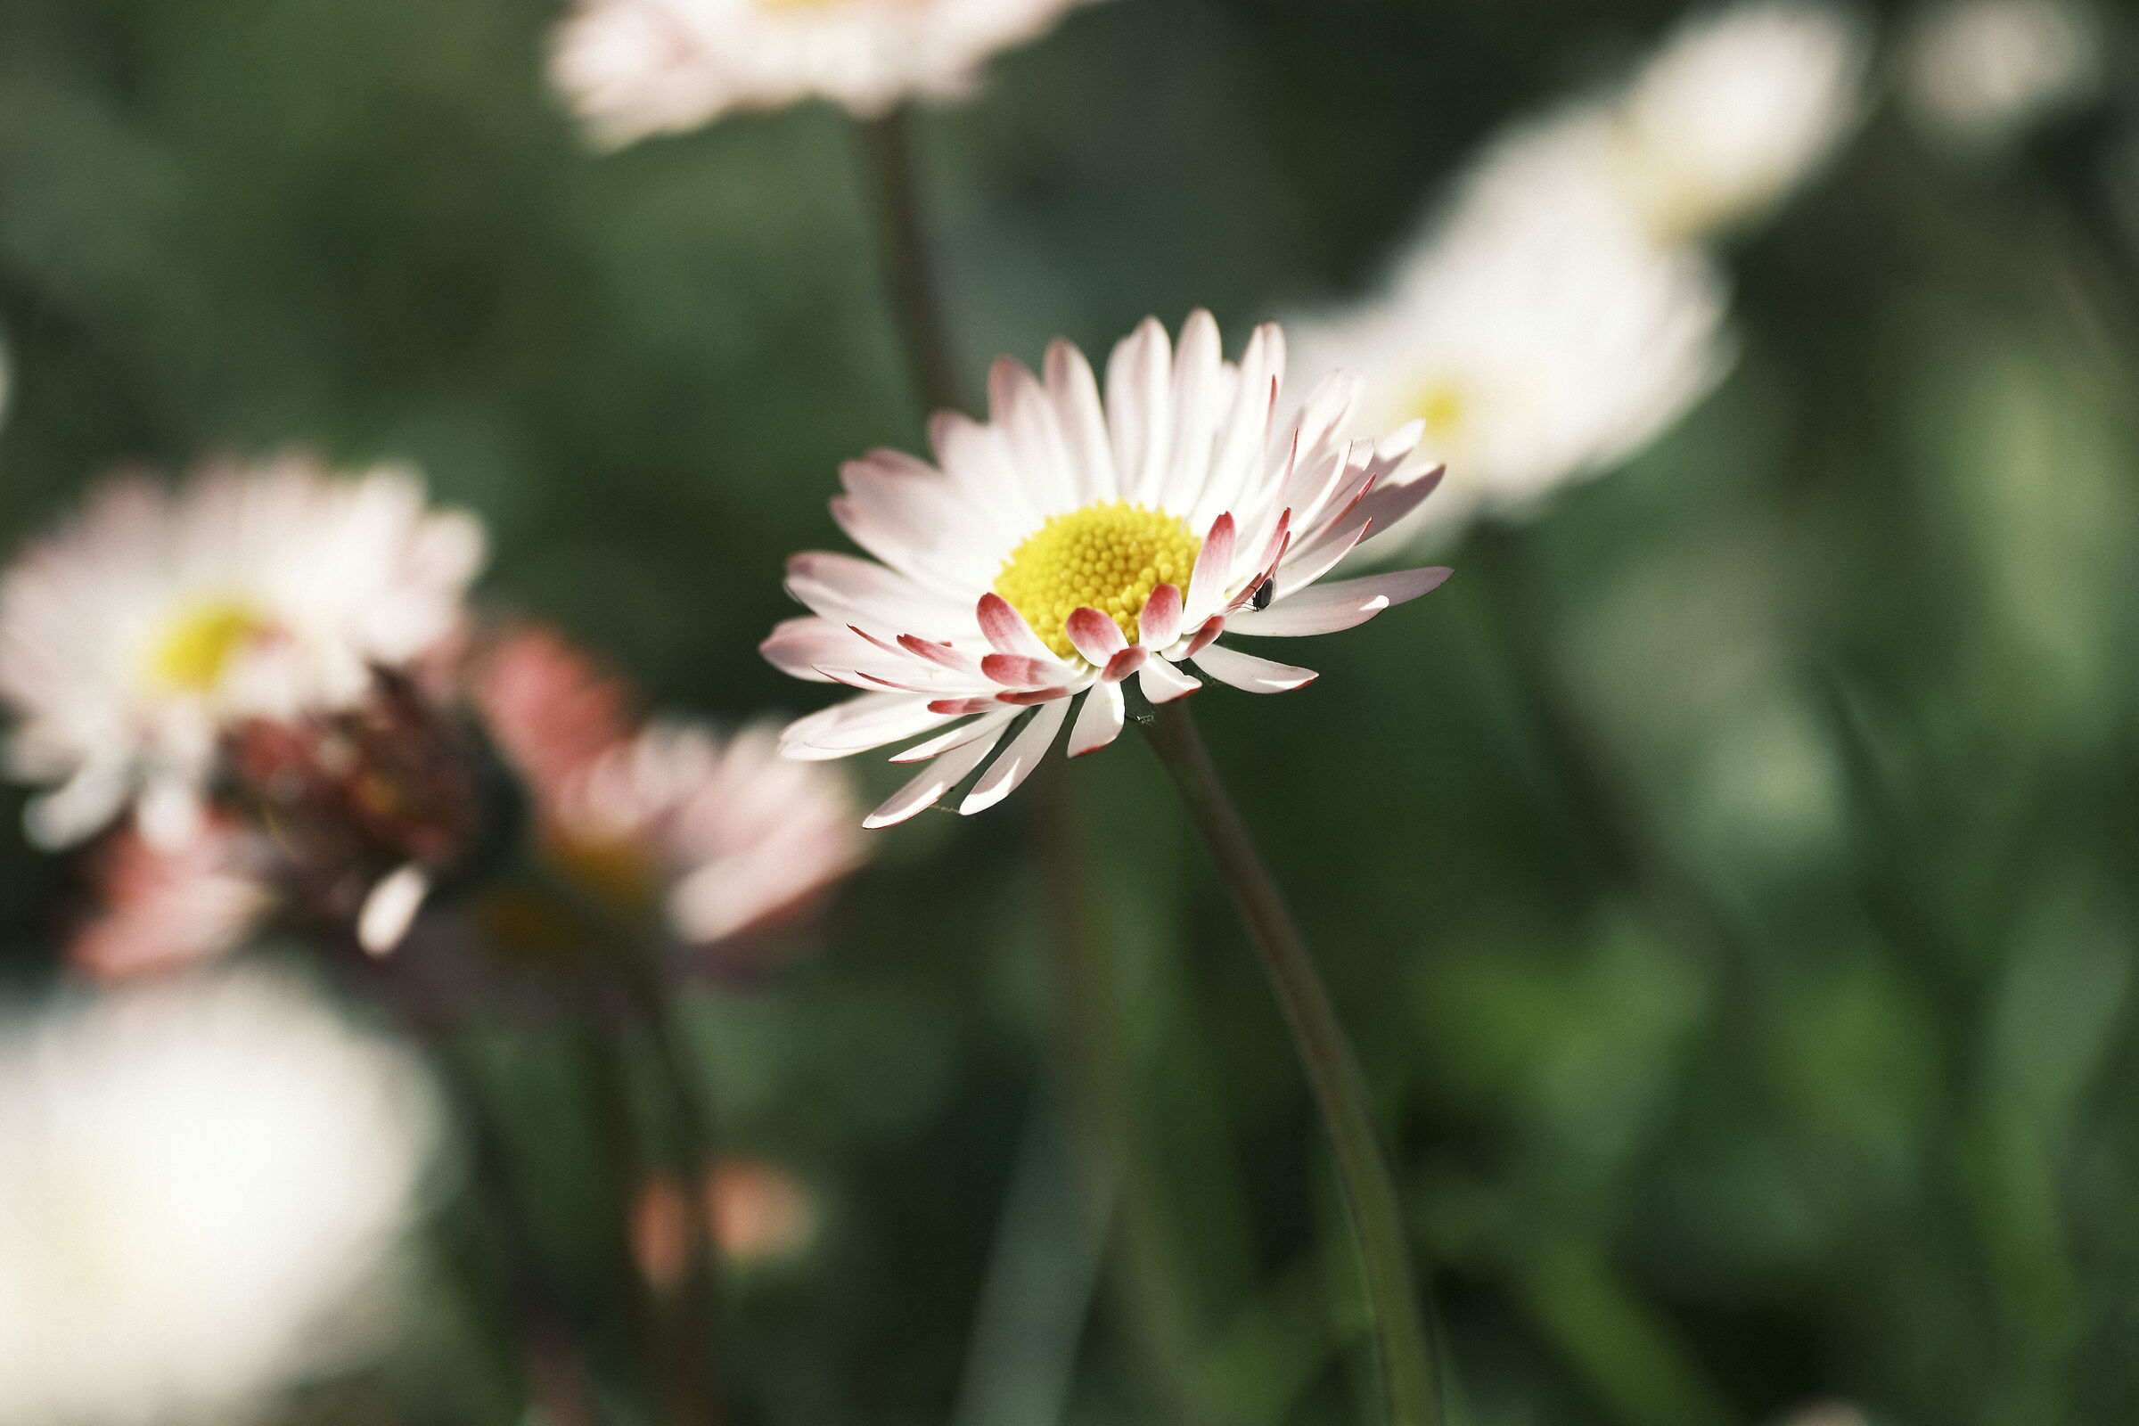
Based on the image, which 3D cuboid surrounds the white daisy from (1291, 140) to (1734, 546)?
[{"bbox_3d":[0.018,-0.015,0.960,0.019,0.007,0.019,-19,39,16],"label":"white daisy"}]

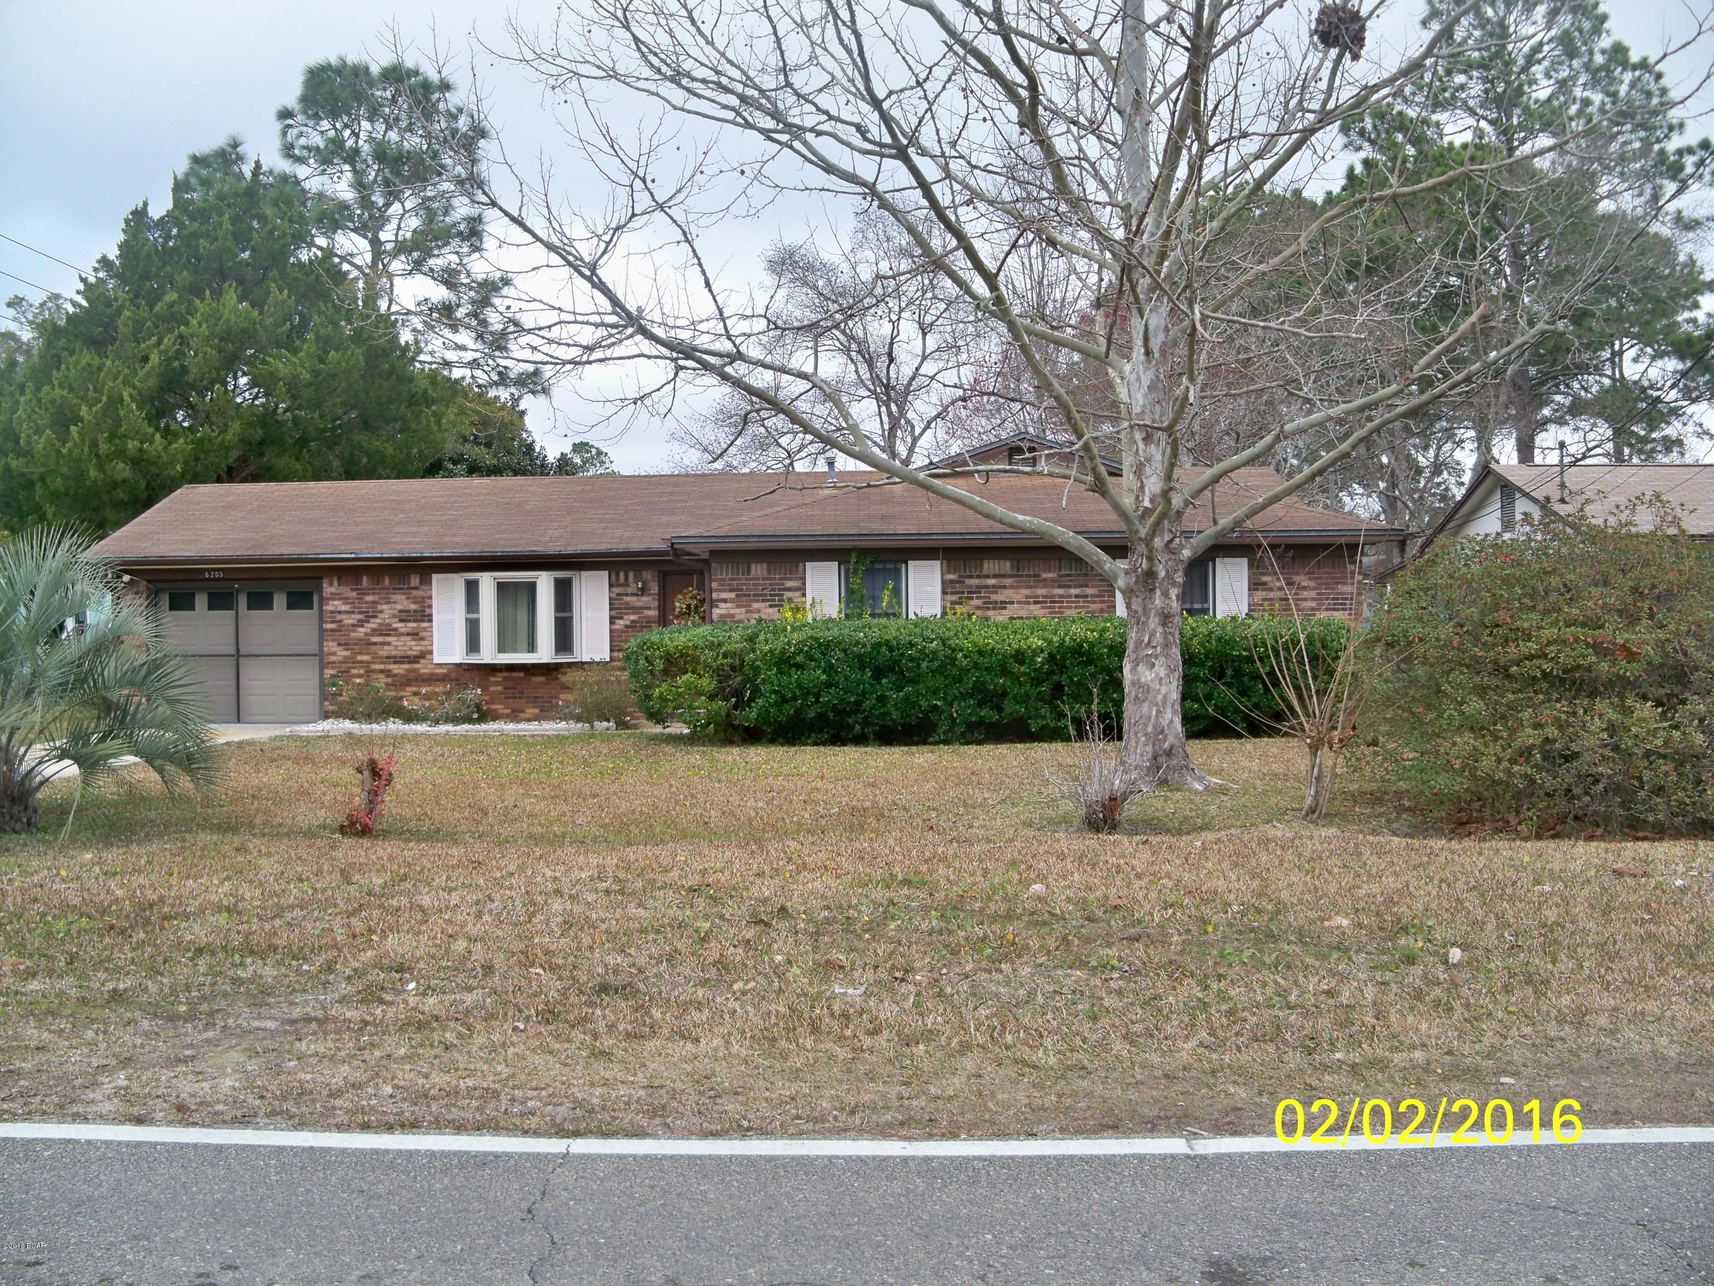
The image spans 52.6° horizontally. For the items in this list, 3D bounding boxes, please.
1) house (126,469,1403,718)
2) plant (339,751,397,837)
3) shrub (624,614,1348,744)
[{"bbox_3d":[-2.150,-0.800,26.500,17.600,3.900,10.400,-1,1,0],"label":"house"},{"bbox_3d":[-3.500,1.080,12.400,0.410,0.630,0.380,-1,1,0],"label":"plant"},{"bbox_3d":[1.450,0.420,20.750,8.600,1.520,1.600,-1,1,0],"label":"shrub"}]

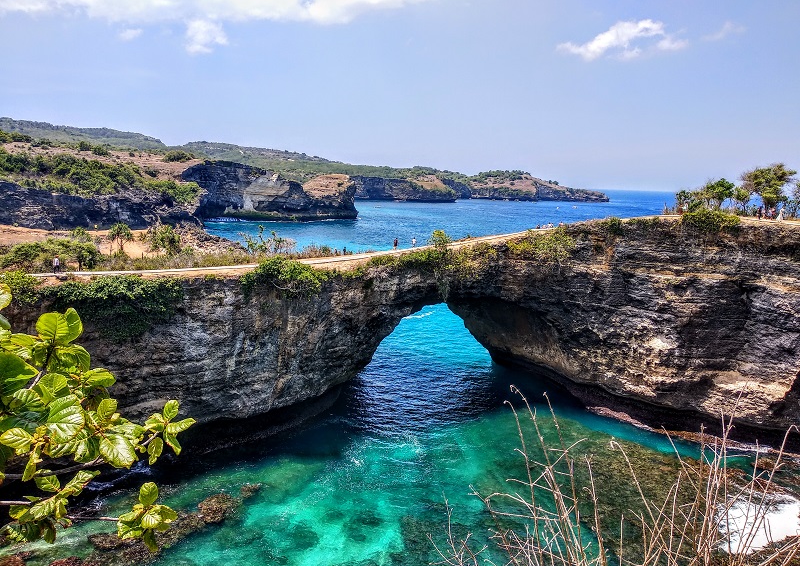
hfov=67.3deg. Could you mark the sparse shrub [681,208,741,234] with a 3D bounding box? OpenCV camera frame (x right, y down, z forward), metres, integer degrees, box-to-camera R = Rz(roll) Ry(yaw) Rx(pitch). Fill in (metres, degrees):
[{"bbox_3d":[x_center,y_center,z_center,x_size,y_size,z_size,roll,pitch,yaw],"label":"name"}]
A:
[{"bbox_3d":[37.651,-7.660,73.000,6.105,2.720,4.200,7,11,27],"label":"sparse shrub"}]

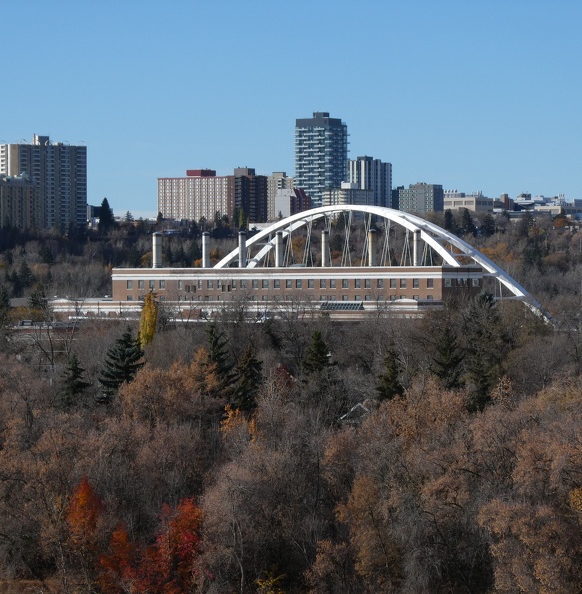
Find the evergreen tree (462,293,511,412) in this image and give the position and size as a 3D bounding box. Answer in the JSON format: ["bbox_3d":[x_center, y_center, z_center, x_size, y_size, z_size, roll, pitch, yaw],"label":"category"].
[{"bbox_3d":[30.470,8.810,510.000,7.600,19.020,7.600,0,0,0],"label":"evergreen tree"}]

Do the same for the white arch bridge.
[{"bbox_3d":[26.410,-14.610,1440.000,208.000,54.000,36.000,0,0,44],"label":"white arch bridge"}]

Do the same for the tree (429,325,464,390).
[{"bbox_3d":[28.700,11.830,600.000,6.800,13.800,6.800,0,1,0],"label":"tree"}]

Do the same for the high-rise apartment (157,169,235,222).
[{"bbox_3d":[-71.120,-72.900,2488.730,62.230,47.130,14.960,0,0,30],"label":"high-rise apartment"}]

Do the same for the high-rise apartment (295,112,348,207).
[{"bbox_3d":[22.610,-94.870,2425.000,28.000,83.500,24.000,0,0,34],"label":"high-rise apartment"}]

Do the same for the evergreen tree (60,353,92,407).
[{"bbox_3d":[-36.830,15.160,560.060,5.650,11.300,5.650,0,0,0],"label":"evergreen tree"}]

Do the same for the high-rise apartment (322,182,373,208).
[{"bbox_3d":[41.270,-67.570,2390.000,21.000,32.000,35.000,0,1,35],"label":"high-rise apartment"}]

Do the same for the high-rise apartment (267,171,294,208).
[{"bbox_3d":[-6.440,-75.420,2480.000,20.000,38.000,17.000,0,0,34],"label":"high-rise apartment"}]

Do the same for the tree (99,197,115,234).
[{"bbox_3d":[-100.950,-44.560,1800.000,8.200,20.910,8.200,0,0,0],"label":"tree"}]

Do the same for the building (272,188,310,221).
[{"bbox_3d":[1.050,-62.370,2280.000,14.000,26.000,25.000,0,1,35],"label":"building"}]

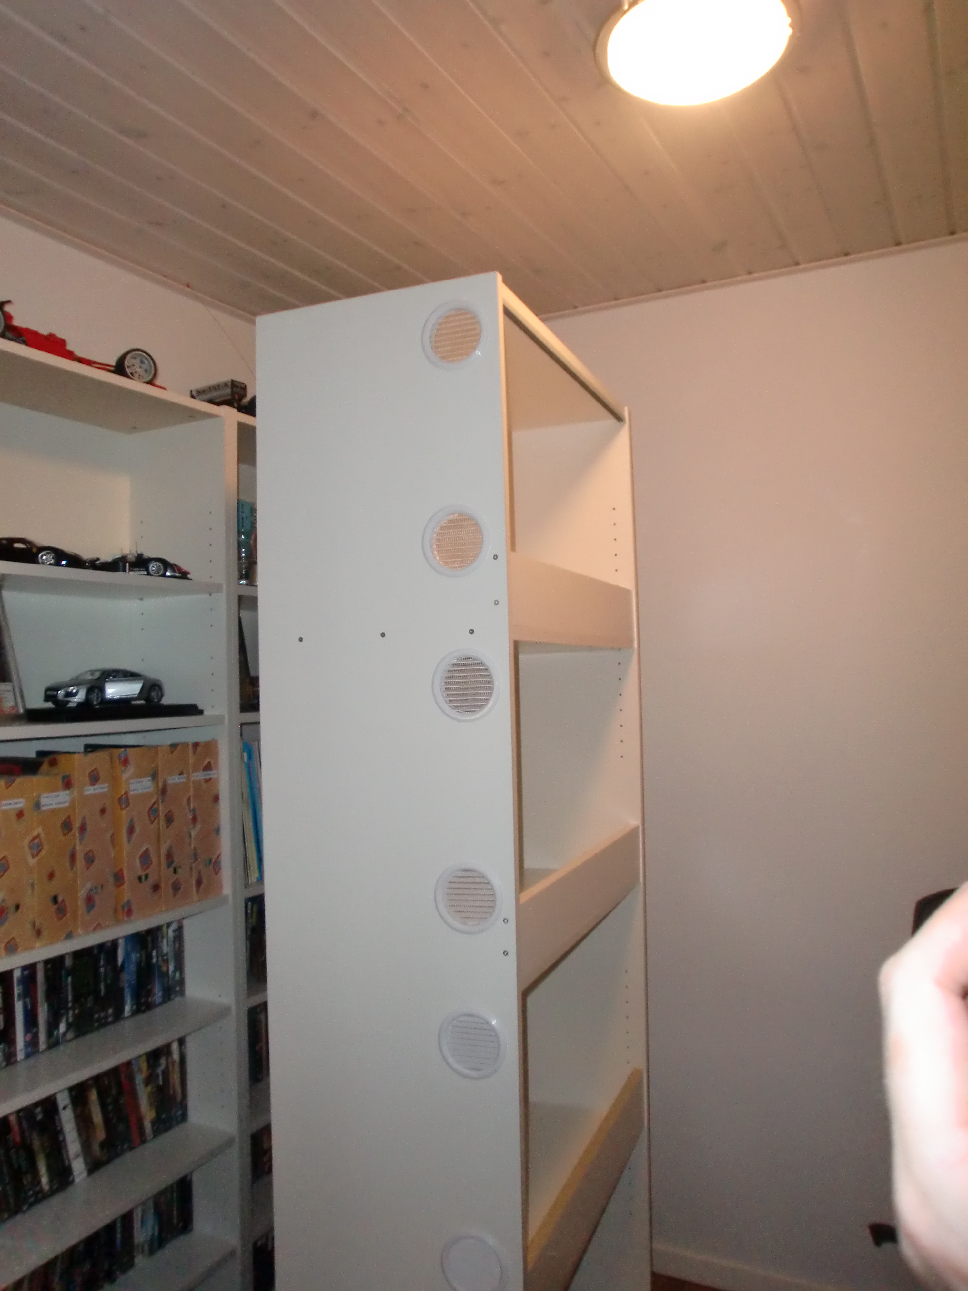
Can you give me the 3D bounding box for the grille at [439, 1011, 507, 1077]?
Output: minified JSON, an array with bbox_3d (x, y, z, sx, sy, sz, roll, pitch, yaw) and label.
[{"bbox_3d":[-0.015,0.530,1.288,0.095,0.095,0.013,-2,-2,21],"label":"grille"}]

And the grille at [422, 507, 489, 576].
[{"bbox_3d":[-0.037,-0.140,1.310,0.095,0.095,0.013,-2,-2,21],"label":"grille"}]

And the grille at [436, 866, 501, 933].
[{"bbox_3d":[-0.019,0.338,1.294,0.095,0.095,0.013,-2,-2,21],"label":"grille"}]

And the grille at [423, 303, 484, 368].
[{"bbox_3d":[-0.038,-0.419,1.316,0.095,0.095,0.013,-2,-2,21],"label":"grille"}]

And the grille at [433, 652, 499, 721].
[{"bbox_3d":[-0.023,0.055,1.301,0.095,0.095,0.013,-2,-2,21],"label":"grille"}]

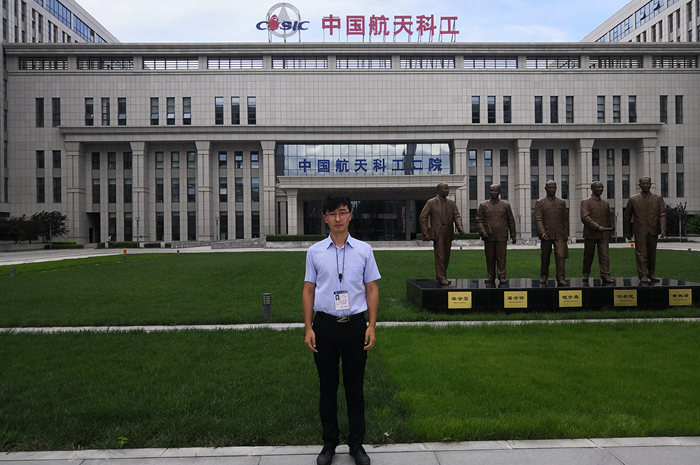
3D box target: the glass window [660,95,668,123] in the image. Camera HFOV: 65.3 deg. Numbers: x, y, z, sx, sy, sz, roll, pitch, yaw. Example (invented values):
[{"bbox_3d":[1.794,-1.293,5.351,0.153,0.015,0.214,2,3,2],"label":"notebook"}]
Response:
[{"bbox_3d":[39.995,-15.617,69.523,1.000,3.706,0.150,-1,0,-2],"label":"glass window"}]

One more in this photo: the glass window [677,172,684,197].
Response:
[{"bbox_3d":[41.288,-5.867,68.157,0.910,3.000,0.150,-1,0,-2],"label":"glass window"}]

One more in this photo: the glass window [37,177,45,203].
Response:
[{"bbox_3d":[-37.344,-5.043,66.029,0.910,3.000,0.150,-1,0,-2],"label":"glass window"}]

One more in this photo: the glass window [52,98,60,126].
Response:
[{"bbox_3d":[-39.372,-16.079,73.220,1.085,3.999,0.200,-1,0,-1],"label":"glass window"}]

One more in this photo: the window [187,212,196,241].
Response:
[{"bbox_3d":[-20.024,-0.773,69.196,1.000,3.650,0.150,-1,0,-2],"label":"window"}]

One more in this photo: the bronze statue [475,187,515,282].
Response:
[{"bbox_3d":[2.870,0.012,10.800,0.800,1.942,0.580,-1,0,15],"label":"bronze statue"}]

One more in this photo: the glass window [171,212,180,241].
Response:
[{"bbox_3d":[-22.037,-0.753,69.132,1.000,3.608,0.150,-1,0,-2],"label":"glass window"}]

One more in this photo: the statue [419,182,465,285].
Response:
[{"bbox_3d":[1.844,0.007,10.970,0.820,2.030,0.660,-1,0,-35],"label":"statue"}]

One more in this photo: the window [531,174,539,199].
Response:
[{"bbox_3d":[24.603,-6.026,72.711,1.090,3.157,0.150,-1,0,-2],"label":"window"}]

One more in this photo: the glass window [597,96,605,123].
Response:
[{"bbox_3d":[34.537,-16.849,75.067,1.085,3.949,0.200,-1,0,-1],"label":"glass window"}]

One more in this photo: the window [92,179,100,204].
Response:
[{"bbox_3d":[-31.553,-5.136,67.987,0.910,3.000,0.150,-1,0,-2],"label":"window"}]

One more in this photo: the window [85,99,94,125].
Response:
[{"bbox_3d":[-32.204,-14.919,67.433,1.000,3.409,0.150,-1,0,-1],"label":"window"}]

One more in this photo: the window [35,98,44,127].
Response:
[{"bbox_3d":[-41.567,-16.067,73.165,1.057,3.996,0.200,-1,0,-1],"label":"window"}]

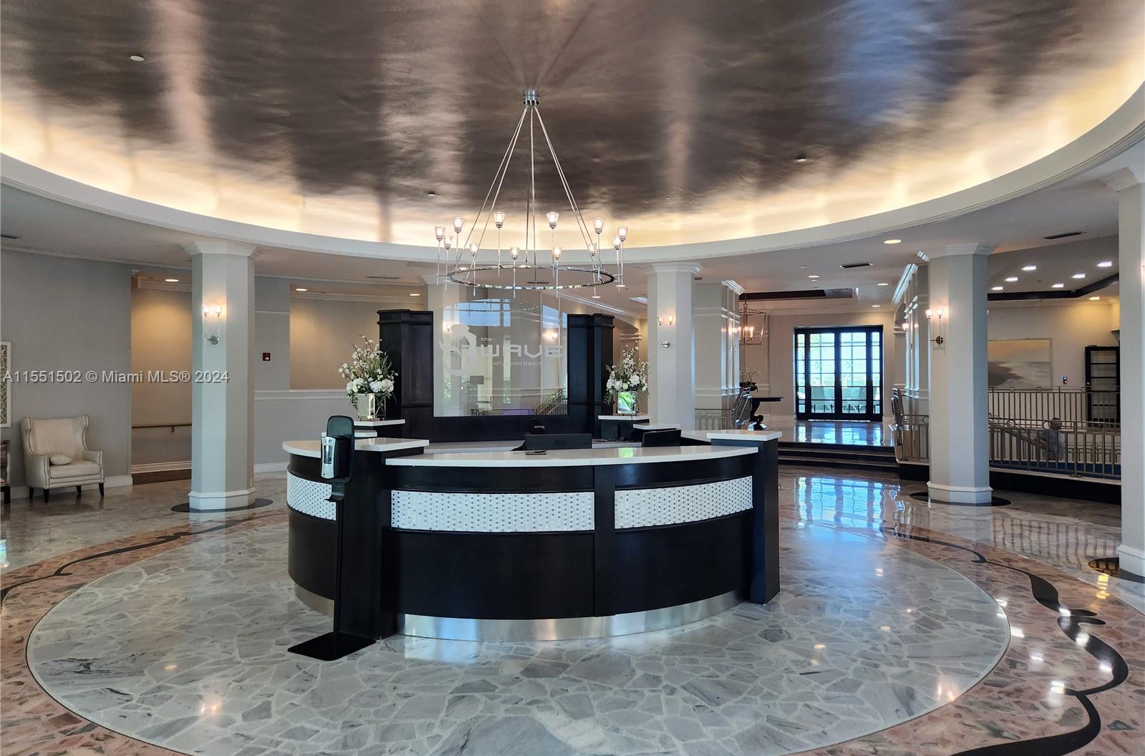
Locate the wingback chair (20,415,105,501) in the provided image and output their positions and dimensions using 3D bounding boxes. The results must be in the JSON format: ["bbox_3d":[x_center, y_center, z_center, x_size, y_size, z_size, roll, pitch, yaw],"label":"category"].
[{"bbox_3d":[-7.014,1.087,10.498,0.796,1.091,0.734,-1,-1,37],"label":"wingback chair"}]

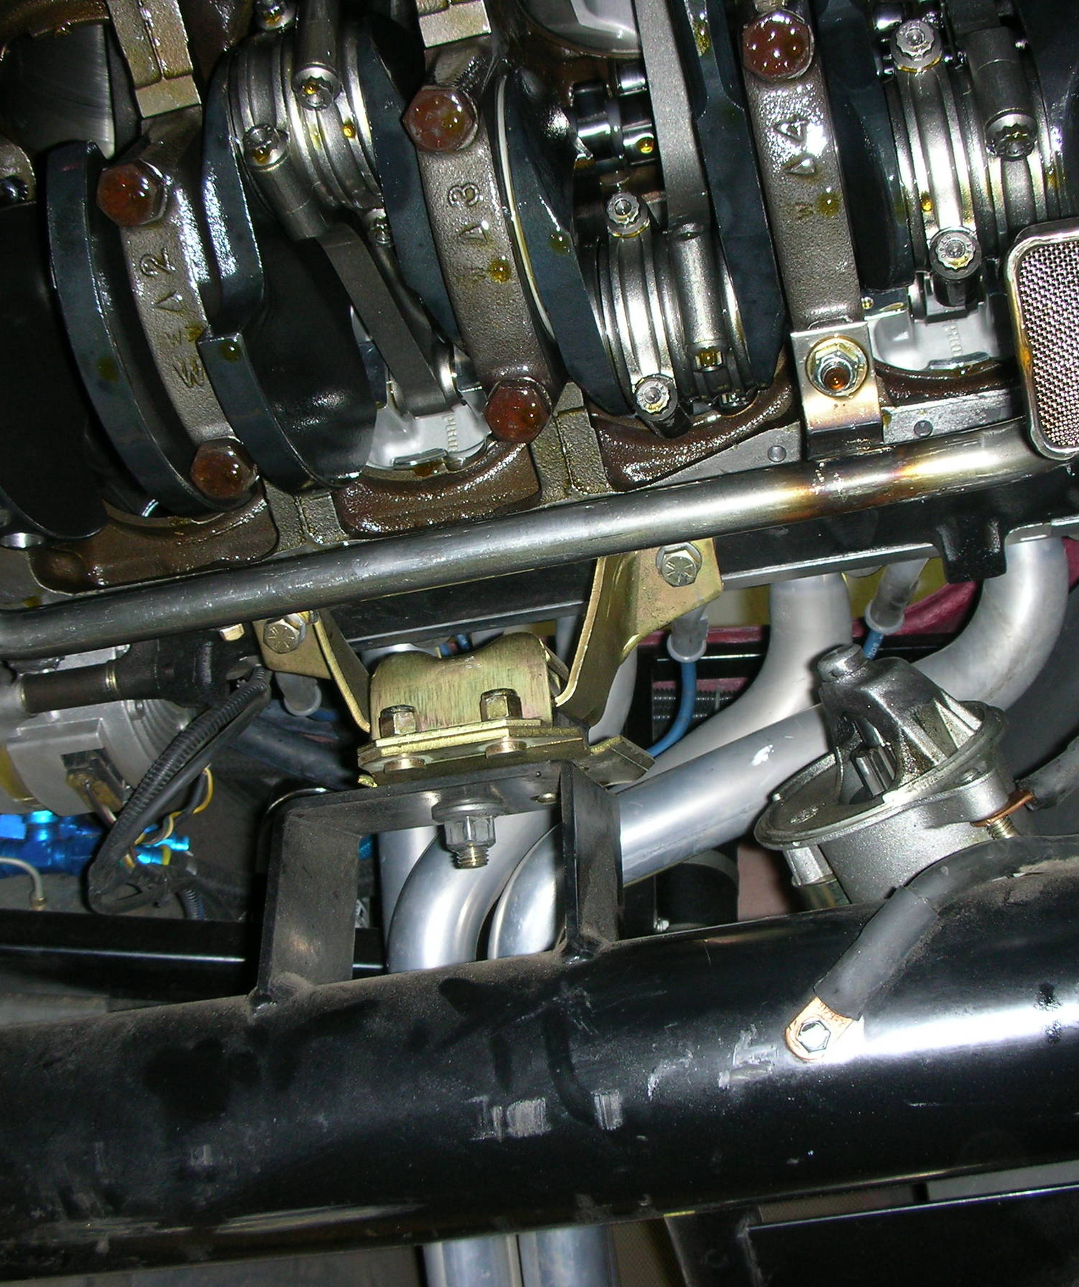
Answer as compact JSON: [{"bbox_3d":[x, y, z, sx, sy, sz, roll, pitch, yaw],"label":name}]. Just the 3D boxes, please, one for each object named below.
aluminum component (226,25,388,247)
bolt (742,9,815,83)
[{"bbox_3d":[-0.083,-0.182,0.622,0.053,0.065,0.070,-9,-64,13],"label":"aluminum component"},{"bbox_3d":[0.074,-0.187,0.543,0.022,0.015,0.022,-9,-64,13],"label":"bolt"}]

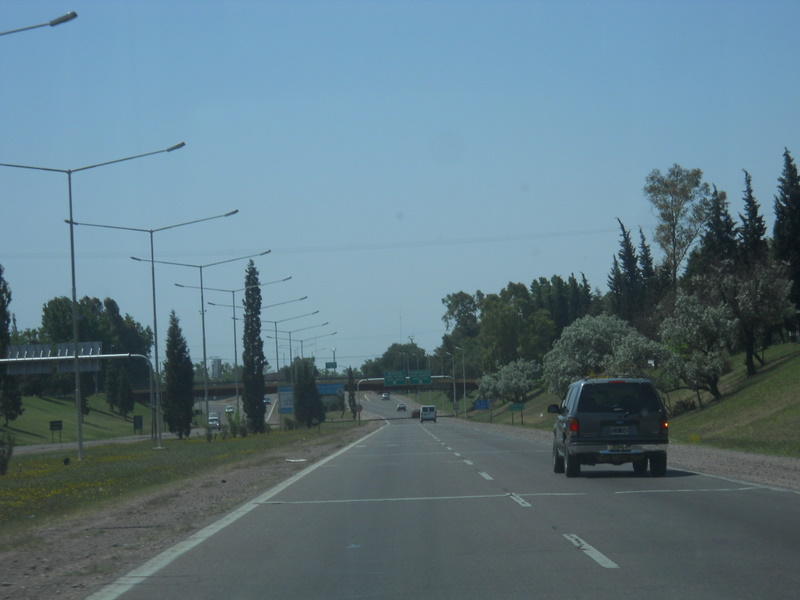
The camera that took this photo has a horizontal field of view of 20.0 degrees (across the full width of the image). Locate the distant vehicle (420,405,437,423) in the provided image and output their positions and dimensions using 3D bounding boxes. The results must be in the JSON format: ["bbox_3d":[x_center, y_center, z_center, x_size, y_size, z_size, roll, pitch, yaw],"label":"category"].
[{"bbox_3d":[3.542,14.371,284.500,1.940,2.120,4.800,-2,-3,-1],"label":"distant vehicle"}]

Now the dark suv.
[{"bbox_3d":[3.730,2.320,41.200,1.860,1.740,4.750,-2,-3,0],"label":"dark suv"}]

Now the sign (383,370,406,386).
[{"bbox_3d":[-0.800,11.884,342.000,3.290,2.160,0.150,-2,-3,0],"label":"sign"}]

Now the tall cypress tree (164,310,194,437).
[{"bbox_3d":[-17.604,5.961,180.000,2.420,10.250,2.420,-2,-3,0],"label":"tall cypress tree"}]

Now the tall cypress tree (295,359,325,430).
[{"bbox_3d":[-10.869,11.229,272.000,3.540,8.350,3.540,-2,-3,0],"label":"tall cypress tree"}]

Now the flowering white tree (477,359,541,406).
[{"bbox_3d":[12.839,9.644,268.000,7.450,5.560,6.150,-2,-3,0],"label":"flowering white tree"}]

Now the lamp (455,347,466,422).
[{"bbox_3d":[8.725,12.054,325.000,1.440,10.300,0.400,-2,-3,0],"label":"lamp"}]

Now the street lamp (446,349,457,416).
[{"bbox_3d":[8.109,13.357,358.000,1.420,10.270,0.400,-2,-3,0],"label":"street lamp"}]

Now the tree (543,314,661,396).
[{"bbox_3d":[14.413,4.184,162.000,8.370,6.220,7.150,-2,-3,0],"label":"tree"}]

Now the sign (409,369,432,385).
[{"bbox_3d":[3.081,11.703,342.000,3.250,2.160,0.150,-2,-3,0],"label":"sign"}]

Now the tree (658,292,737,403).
[{"bbox_3d":[12.873,2.055,98.000,3.380,4.720,3.460,-2,-3,0],"label":"tree"}]

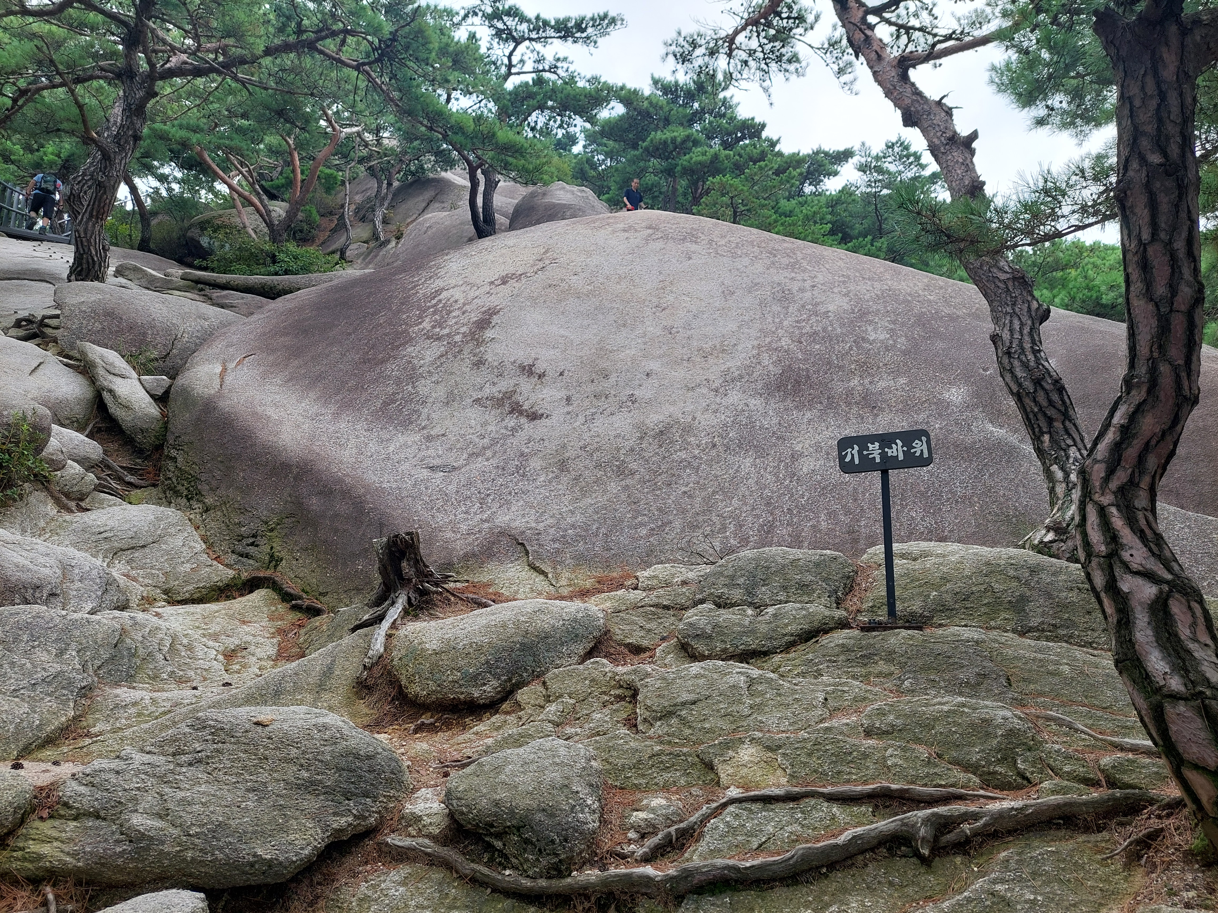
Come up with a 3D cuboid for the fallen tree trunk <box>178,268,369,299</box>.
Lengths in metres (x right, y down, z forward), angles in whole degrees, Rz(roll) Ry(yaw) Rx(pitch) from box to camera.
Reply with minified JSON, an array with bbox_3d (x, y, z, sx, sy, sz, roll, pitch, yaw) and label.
[{"bbox_3d":[-5.218,-2.724,13.800,3.100,0.420,0.750,0,-9,0],"label":"fallen tree trunk"}]

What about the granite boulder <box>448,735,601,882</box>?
[{"bbox_3d":[-0.347,1.415,3.550,0.620,0.500,0.520,1,-10,-5],"label":"granite boulder"}]

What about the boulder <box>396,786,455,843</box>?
[{"bbox_3d":[-0.754,1.462,3.600,0.250,0.200,0.220,2,-10,-11],"label":"boulder"}]

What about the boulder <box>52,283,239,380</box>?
[{"bbox_3d":[-5.722,-1.591,11.100,2.300,1.150,1.500,-2,-9,10],"label":"boulder"}]

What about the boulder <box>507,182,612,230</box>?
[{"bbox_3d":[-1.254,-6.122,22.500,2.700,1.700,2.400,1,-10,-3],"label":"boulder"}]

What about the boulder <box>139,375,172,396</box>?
[{"bbox_3d":[-4.959,-0.774,9.600,0.400,0.230,0.320,0,-9,0],"label":"boulder"}]

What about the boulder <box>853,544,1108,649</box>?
[{"bbox_3d":[2.665,0.975,6.150,1.750,0.680,0.950,-1,-9,5],"label":"boulder"}]

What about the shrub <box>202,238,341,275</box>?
[{"bbox_3d":[-5.785,-3.416,15.000,2.150,0.650,1.100,4,-11,-22],"label":"shrub"}]

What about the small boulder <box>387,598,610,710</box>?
[{"bbox_3d":[-0.604,1.061,4.750,1.120,0.480,0.620,3,-9,-18],"label":"small boulder"}]

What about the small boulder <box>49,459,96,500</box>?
[{"bbox_3d":[-4.686,0.212,7.700,0.360,0.330,0.360,6,-12,-31],"label":"small boulder"}]

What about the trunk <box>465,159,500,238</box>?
[{"bbox_3d":[-2.328,-4.699,16.000,0.520,1.500,0.400,0,-9,0],"label":"trunk"}]

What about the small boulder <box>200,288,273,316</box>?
[{"bbox_3d":[-5.309,-2.215,12.600,1.100,0.340,0.800,0,-9,0],"label":"small boulder"}]

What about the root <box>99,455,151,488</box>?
[{"bbox_3d":[-4.354,0.141,7.900,0.420,0.220,0.350,6,-11,-29],"label":"root"}]

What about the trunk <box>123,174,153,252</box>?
[{"bbox_3d":[-9.629,-4.995,18.000,0.600,1.680,0.400,0,-9,0],"label":"trunk"}]

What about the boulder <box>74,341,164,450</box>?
[{"bbox_3d":[-4.888,-0.605,8.800,0.800,1.000,0.600,0,-9,0],"label":"boulder"}]

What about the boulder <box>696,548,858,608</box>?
[{"bbox_3d":[1.120,0.827,5.900,1.070,0.420,0.650,-2,-10,11],"label":"boulder"}]

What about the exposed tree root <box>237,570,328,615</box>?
[{"bbox_3d":[-2.230,0.925,6.000,0.600,0.240,0.280,-2,-9,15],"label":"exposed tree root"}]

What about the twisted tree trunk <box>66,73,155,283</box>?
[{"bbox_3d":[-6.822,-3.810,12.000,0.980,2.850,0.700,6,-12,-31],"label":"twisted tree trunk"}]

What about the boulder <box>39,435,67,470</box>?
[{"bbox_3d":[-4.877,-0.029,7.700,0.250,0.280,0.280,7,-12,-32],"label":"boulder"}]

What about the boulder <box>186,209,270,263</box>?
[{"bbox_3d":[-7.790,-4.603,18.300,2.000,1.200,1.500,0,-9,0],"label":"boulder"}]

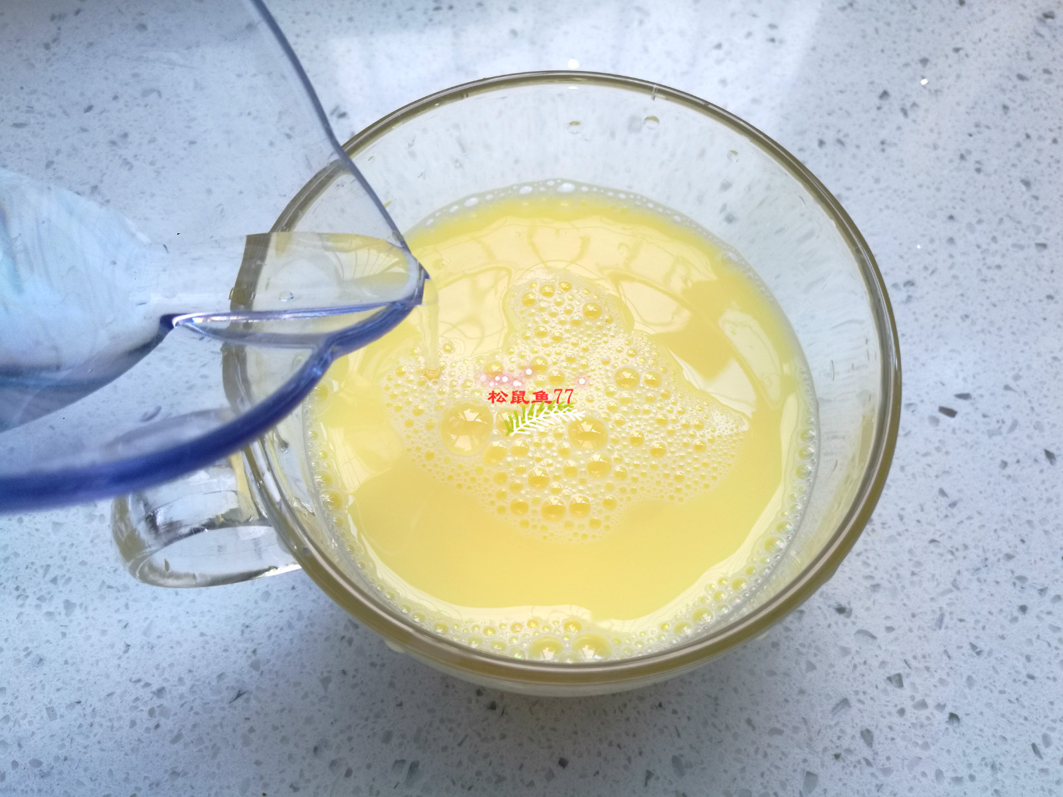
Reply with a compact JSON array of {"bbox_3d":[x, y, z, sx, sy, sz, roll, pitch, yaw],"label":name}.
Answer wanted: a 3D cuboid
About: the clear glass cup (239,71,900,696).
[{"bbox_3d":[0.006,0.002,0.201,0.130,0.083,0.130,0,69,0],"label":"clear glass cup"}]

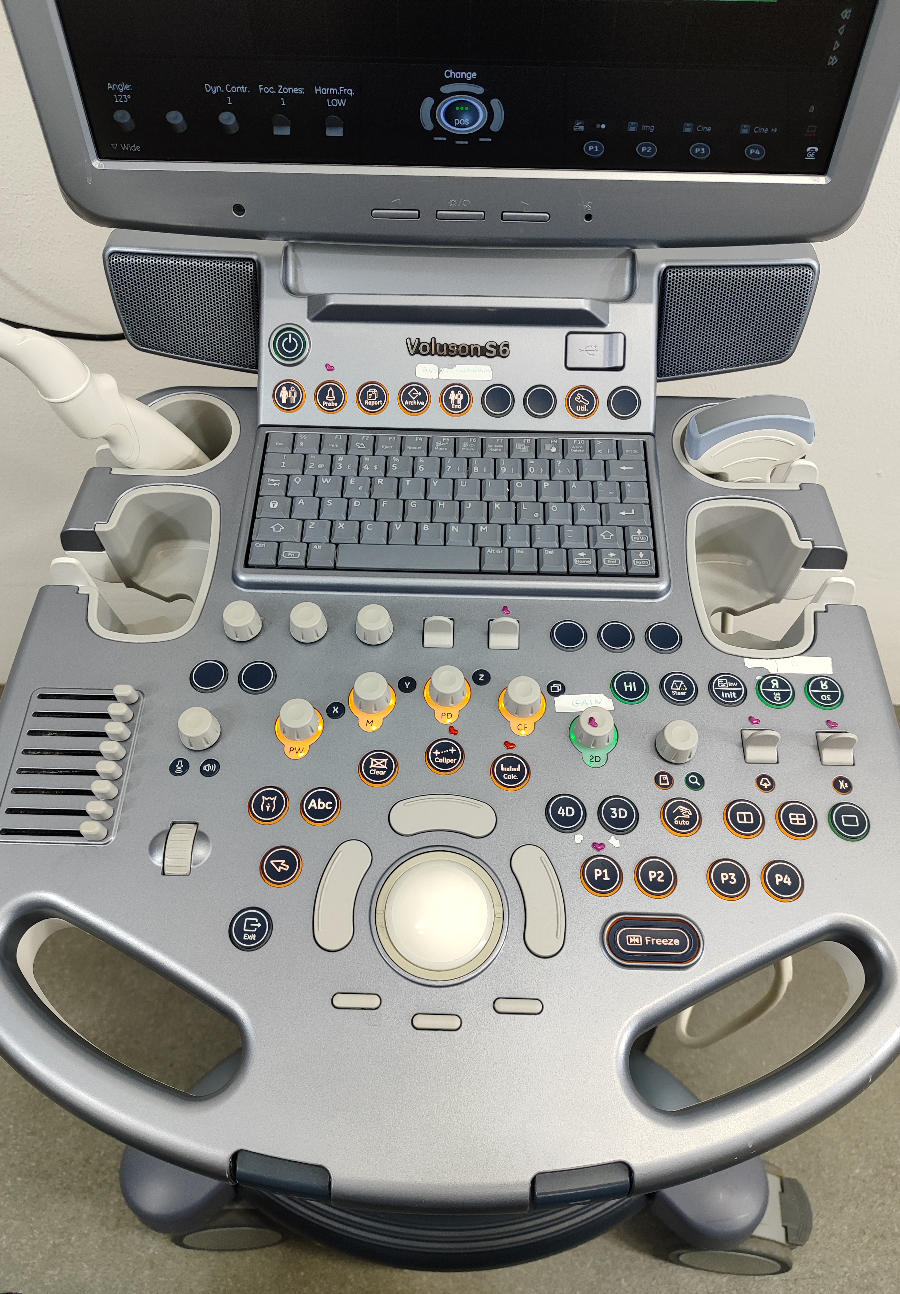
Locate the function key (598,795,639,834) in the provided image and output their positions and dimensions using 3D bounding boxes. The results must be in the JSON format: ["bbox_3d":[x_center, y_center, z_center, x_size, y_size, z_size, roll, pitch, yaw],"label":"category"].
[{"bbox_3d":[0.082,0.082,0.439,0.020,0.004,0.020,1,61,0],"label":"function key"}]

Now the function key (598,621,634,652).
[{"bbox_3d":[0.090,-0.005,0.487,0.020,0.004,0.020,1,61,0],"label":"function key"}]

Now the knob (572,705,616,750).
[{"bbox_3d":[0.075,0.040,0.457,0.020,0.012,0.020,1,61,0],"label":"knob"}]

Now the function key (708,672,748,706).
[{"bbox_3d":[0.155,0.024,0.501,0.020,0.003,0.020,1,61,0],"label":"function key"}]

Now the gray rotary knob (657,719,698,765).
[{"bbox_3d":[0.122,0.050,0.481,0.022,0.013,0.022,1,61,0],"label":"gray rotary knob"}]

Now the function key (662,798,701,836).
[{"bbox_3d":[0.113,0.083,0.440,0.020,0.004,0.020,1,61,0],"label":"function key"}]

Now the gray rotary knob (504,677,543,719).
[{"bbox_3d":[0.041,0.027,0.493,0.021,0.012,0.021,1,61,0],"label":"gray rotary knob"}]

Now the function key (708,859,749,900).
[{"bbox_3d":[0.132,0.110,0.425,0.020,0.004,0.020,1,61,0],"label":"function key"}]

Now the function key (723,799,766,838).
[{"bbox_3d":[0.152,0.089,0.465,0.020,0.003,0.020,1,61,0],"label":"function key"}]

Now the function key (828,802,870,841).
[{"bbox_3d":[0.206,0.090,0.464,0.020,0.003,0.020,1,61,0],"label":"function key"}]

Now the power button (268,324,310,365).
[{"bbox_3d":[-0.097,-0.183,0.543,0.026,0.004,0.026,1,92,0],"label":"power button"}]

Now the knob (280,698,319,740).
[{"bbox_3d":[-0.077,0.036,0.459,0.020,0.012,0.020,1,61,0],"label":"knob"}]

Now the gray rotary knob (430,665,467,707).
[{"bbox_3d":[-0.001,0.021,0.497,0.021,0.012,0.021,1,61,0],"label":"gray rotary knob"}]

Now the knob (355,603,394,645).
[{"bbox_3d":[-0.044,-0.014,0.516,0.022,0.013,0.022,1,61,0],"label":"knob"}]

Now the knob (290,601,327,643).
[{"bbox_3d":[-0.078,-0.014,0.487,0.020,0.013,0.020,1,61,0],"label":"knob"}]

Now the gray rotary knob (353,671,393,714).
[{"bbox_3d":[-0.043,0.024,0.494,0.021,0.012,0.021,1,61,0],"label":"gray rotary knob"}]

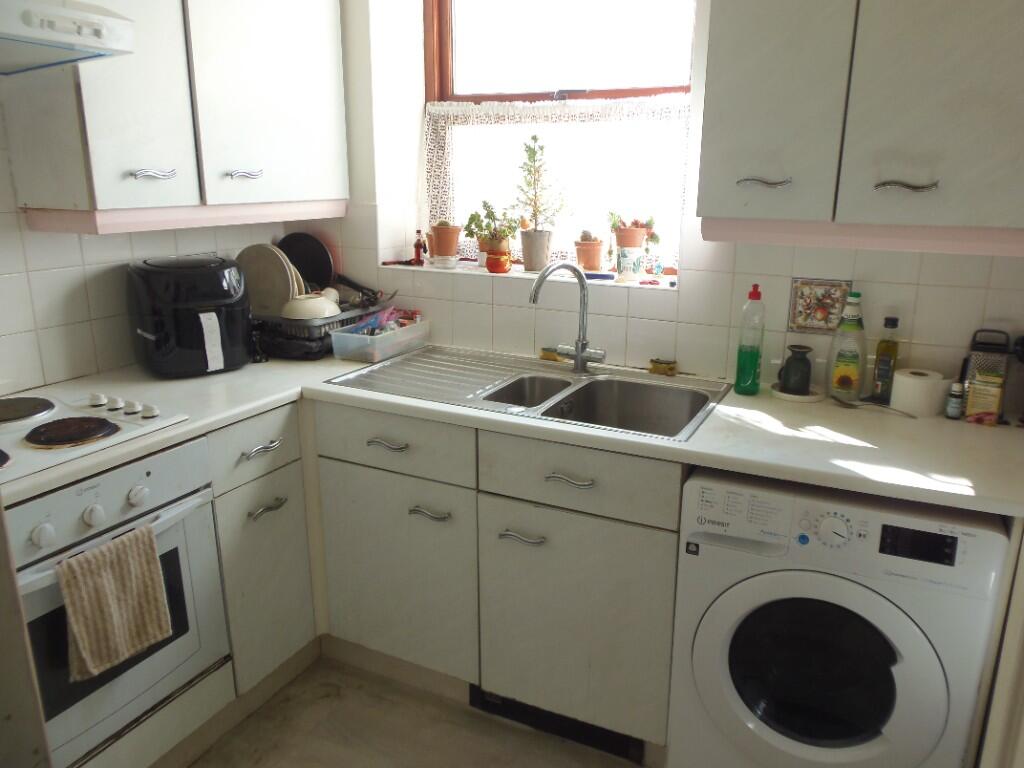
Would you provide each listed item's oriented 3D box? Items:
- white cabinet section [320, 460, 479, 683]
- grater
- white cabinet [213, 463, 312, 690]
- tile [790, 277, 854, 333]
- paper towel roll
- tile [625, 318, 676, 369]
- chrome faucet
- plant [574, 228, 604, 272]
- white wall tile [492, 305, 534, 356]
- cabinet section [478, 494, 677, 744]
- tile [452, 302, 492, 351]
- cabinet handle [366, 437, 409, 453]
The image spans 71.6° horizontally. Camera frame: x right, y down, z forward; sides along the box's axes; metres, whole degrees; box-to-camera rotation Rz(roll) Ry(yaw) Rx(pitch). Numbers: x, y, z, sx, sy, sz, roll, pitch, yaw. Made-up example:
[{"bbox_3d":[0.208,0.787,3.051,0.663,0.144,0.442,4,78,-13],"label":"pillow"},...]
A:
[{"bbox_3d":[-0.194,0.440,2.184,0.506,0.573,0.552,8,17,25],"label":"white cabinet section"},{"bbox_3d":[1.139,-0.026,1.710,0.100,0.216,0.080,10,18,29],"label":"grater"},{"bbox_3d":[-0.897,0.477,2.026,0.552,0.573,0.299,9,18,27],"label":"white cabinet"},{"bbox_3d":[0.828,-0.208,1.908,0.149,0.149,0.009,8,17,24],"label":"tile"},{"bbox_3d":[1.003,0.020,1.757,0.120,0.100,0.120,8,17,24],"label":"paper towel roll"},{"bbox_3d":[0.408,-0.116,2.092,0.146,0.146,0.010,8,17,25],"label":"tile"},{"bbox_3d":[0.141,-0.181,2.018,0.230,0.325,0.140,-14,21,-43],"label":"chrome faucet"},{"bbox_3d":[0.262,-0.439,2.343,0.099,0.140,0.099,0,16,0],"label":"plant"},{"bbox_3d":[0.004,-0.173,2.269,0.148,0.151,0.010,8,18,24],"label":"white wall tile"},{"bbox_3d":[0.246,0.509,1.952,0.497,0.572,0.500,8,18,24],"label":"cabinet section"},{"bbox_3d":[-0.131,-0.195,2.378,0.149,0.149,0.008,8,17,24],"label":"tile"},{"bbox_3d":[-0.319,0.158,1.826,0.124,0.027,0.028,8,18,24],"label":"cabinet handle"}]

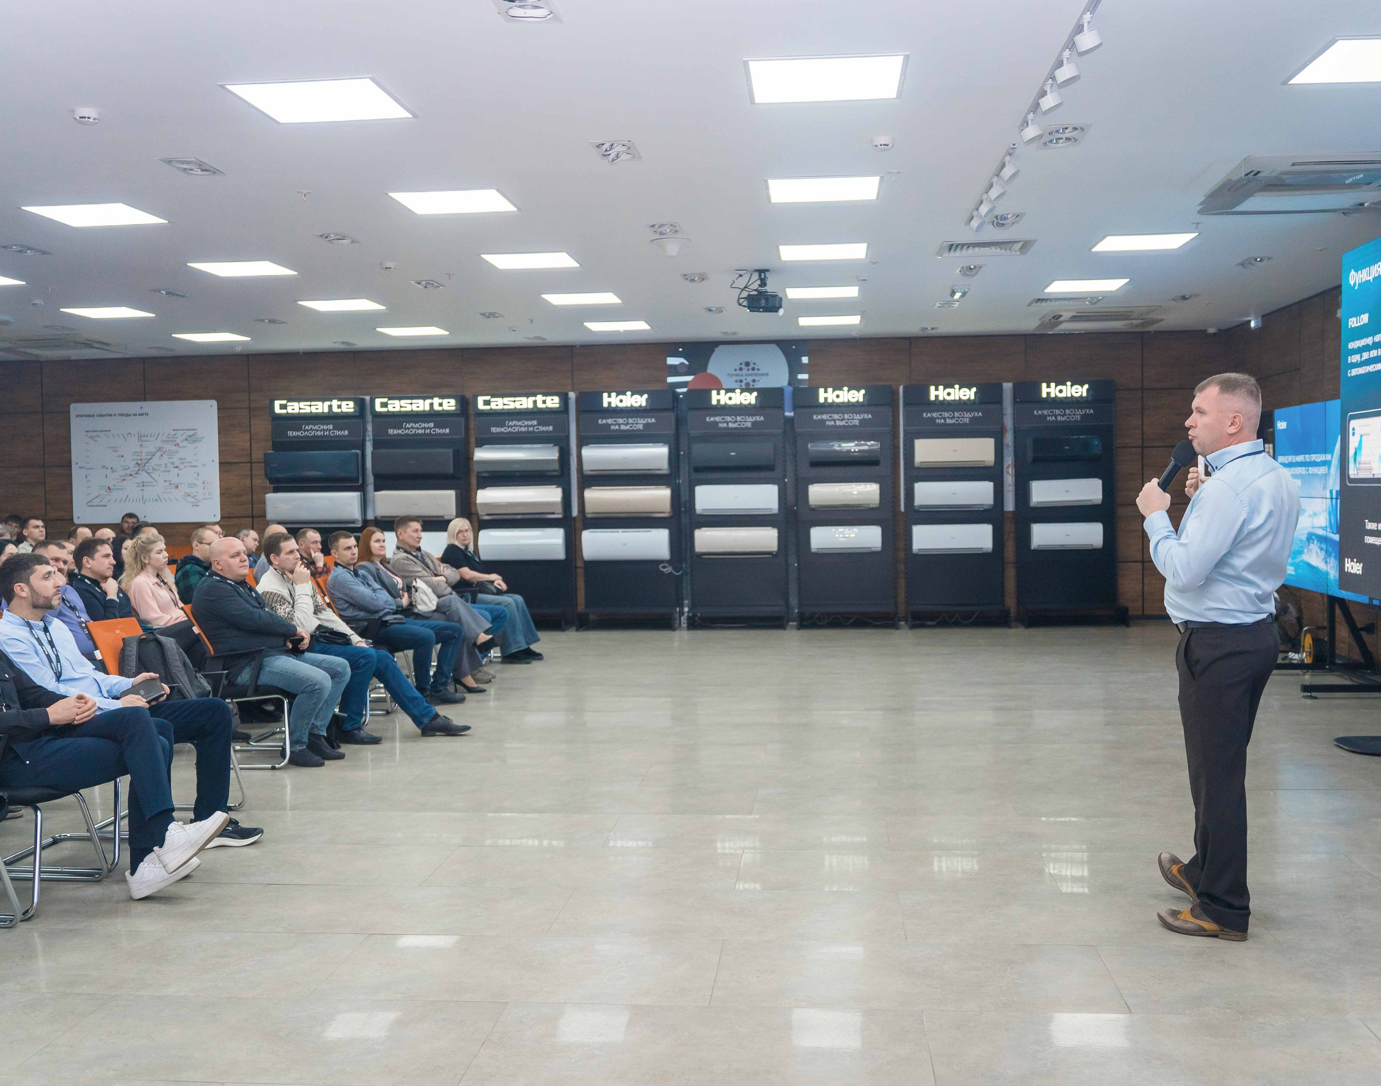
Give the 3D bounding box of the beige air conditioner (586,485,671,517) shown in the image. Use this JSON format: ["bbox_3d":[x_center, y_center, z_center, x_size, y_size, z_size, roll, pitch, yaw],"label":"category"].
[{"bbox_3d":[-0.641,-0.430,14.205,0.911,0.315,0.220,-1,2,6],"label":"beige air conditioner"}]

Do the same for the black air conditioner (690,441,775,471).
[{"bbox_3d":[0.448,-0.893,14.179,0.865,0.300,0.200,-1,2,6],"label":"black air conditioner"}]

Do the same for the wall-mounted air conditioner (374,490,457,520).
[{"bbox_3d":[-2.912,-0.398,14.357,0.871,0.303,0.200,0,2,7],"label":"wall-mounted air conditioner"}]

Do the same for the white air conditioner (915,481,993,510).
[{"bbox_3d":[2.777,-0.496,14.293,0.808,0.294,0.200,-1,2,5],"label":"white air conditioner"}]

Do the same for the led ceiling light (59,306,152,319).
[{"bbox_3d":[-5.027,-1.994,11.725,0.590,0.030,0.590,-1,2,6],"label":"led ceiling light"}]

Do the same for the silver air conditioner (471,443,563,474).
[{"bbox_3d":[-1.801,-0.878,14.301,0.907,0.307,0.225,-1,2,6],"label":"silver air conditioner"}]

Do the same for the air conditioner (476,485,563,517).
[{"bbox_3d":[-1.787,-0.424,14.188,0.877,0.320,0.222,-1,2,6],"label":"air conditioner"}]

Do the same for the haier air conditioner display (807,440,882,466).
[{"bbox_3d":[1.568,-0.897,13.777,0.712,0.256,0.195,0,2,7],"label":"haier air conditioner display"}]

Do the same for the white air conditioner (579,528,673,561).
[{"bbox_3d":[-0.687,0.021,14.640,0.926,0.331,0.210,-1,2,5],"label":"white air conditioner"}]

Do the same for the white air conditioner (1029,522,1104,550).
[{"bbox_3d":[3.817,-0.072,13.781,0.699,0.268,0.200,-1,2,6],"label":"white air conditioner"}]

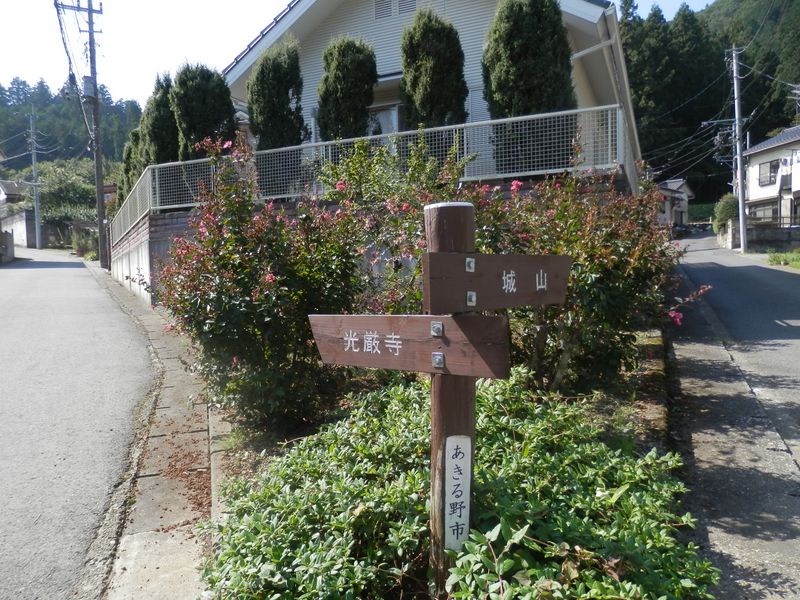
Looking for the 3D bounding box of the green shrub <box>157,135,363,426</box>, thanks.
[{"bbox_3d":[-0.810,-0.125,3.350,1.180,1.620,1.100,-1,3,0],"label":"green shrub"}]

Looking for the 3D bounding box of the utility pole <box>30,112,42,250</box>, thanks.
[{"bbox_3d":[-24.250,-7.900,38.500,0.360,9.100,0.360,-1,3,0],"label":"utility pole"}]

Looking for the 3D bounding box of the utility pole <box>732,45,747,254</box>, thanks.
[{"bbox_3d":[17.630,-7.810,30.000,0.360,10.700,0.360,-1,3,0],"label":"utility pole"}]

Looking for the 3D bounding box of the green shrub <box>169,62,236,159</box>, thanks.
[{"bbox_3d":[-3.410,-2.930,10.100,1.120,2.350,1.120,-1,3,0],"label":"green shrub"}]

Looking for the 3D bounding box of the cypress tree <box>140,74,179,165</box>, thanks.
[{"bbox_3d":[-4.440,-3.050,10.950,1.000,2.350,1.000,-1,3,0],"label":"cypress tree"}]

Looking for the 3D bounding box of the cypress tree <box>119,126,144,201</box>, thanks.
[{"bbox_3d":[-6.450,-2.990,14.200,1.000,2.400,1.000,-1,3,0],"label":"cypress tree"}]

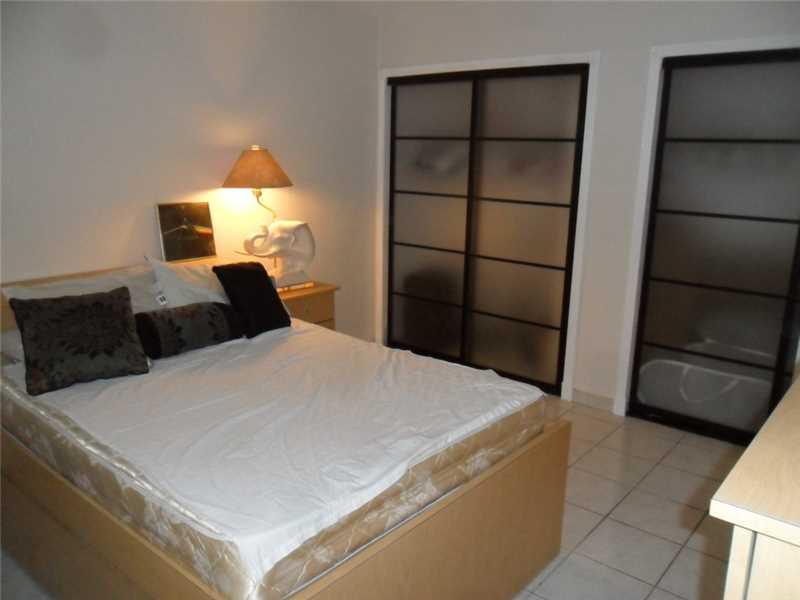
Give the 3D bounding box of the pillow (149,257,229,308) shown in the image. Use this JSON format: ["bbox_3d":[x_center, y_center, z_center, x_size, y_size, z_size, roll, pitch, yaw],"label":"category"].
[{"bbox_3d":[-0.910,-0.039,3.098,0.570,0.140,0.410,-14,64,-47],"label":"pillow"}]

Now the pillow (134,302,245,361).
[{"bbox_3d":[-0.863,0.113,2.682,0.195,0.195,0.480,13,18,39],"label":"pillow"}]

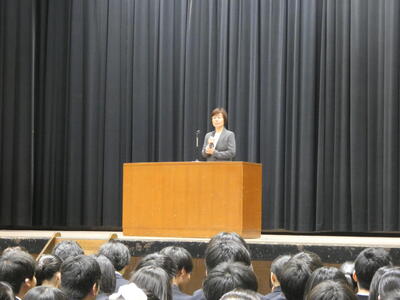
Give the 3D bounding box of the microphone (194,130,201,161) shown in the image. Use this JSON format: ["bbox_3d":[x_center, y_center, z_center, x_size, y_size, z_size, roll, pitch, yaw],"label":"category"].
[{"bbox_3d":[-0.033,-0.038,18.330,0.080,0.439,0.120,-1,-3,28],"label":"microphone"}]

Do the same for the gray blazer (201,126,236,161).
[{"bbox_3d":[0.252,0.013,18.668,0.460,0.620,0.290,-1,-3,25],"label":"gray blazer"}]

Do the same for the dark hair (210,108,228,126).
[{"bbox_3d":[0.261,-0.439,18.715,0.210,0.240,0.230,0,-3,20],"label":"dark hair"}]

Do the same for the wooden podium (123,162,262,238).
[{"bbox_3d":[-0.110,0.657,18.188,1.764,0.968,0.569,-1,-3,28],"label":"wooden podium"}]

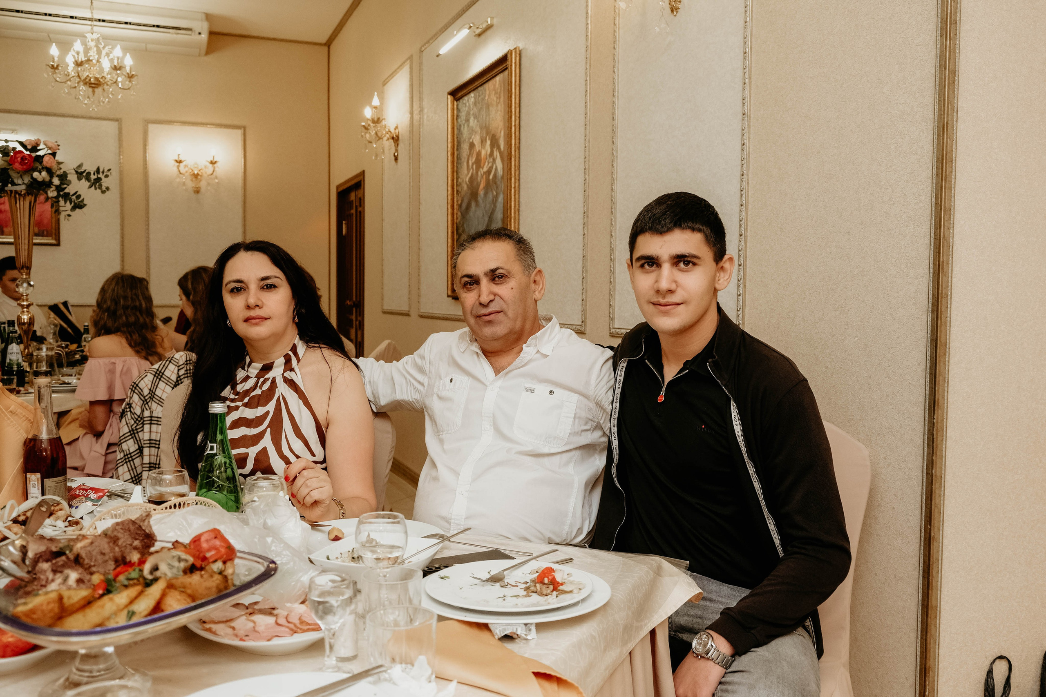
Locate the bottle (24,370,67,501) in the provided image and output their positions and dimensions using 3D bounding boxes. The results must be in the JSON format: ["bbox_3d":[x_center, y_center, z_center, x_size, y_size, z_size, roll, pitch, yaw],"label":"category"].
[{"bbox_3d":[-0.954,0.181,1.858,0.079,0.280,0.079,1,3,0],"label":"bottle"}]

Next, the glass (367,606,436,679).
[{"bbox_3d":[-0.137,0.335,1.049,0.077,0.076,0.077,1,3,0],"label":"glass"}]

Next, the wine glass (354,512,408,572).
[{"bbox_3d":[-0.193,0.294,1.278,0.072,0.128,0.072,1,3,0],"label":"wine glass"}]

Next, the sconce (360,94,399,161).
[{"bbox_3d":[-0.912,-1.393,5.894,0.230,0.410,0.360,-1,4,-22],"label":"sconce"}]

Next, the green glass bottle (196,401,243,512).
[{"bbox_3d":[-0.499,0.212,1.528,0.073,0.255,0.073,1,3,0],"label":"green glass bottle"}]

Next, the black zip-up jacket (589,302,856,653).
[{"bbox_3d":[0.335,0.232,1.600,0.510,0.620,0.390,2,4,28],"label":"black zip-up jacket"}]

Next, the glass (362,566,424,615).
[{"bbox_3d":[-0.167,0.326,1.185,0.076,0.075,0.076,1,3,0],"label":"glass"}]

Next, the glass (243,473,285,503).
[{"bbox_3d":[-0.430,0.277,1.551,0.072,0.125,0.072,1,3,0],"label":"glass"}]

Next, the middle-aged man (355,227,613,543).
[{"bbox_3d":[-0.166,0.417,1.805,0.740,1.310,0.720,2,4,20],"label":"middle-aged man"}]

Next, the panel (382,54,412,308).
[{"bbox_3d":[-0.823,-0.994,5.962,0.035,1.550,0.770,-1,4,-22],"label":"panel"}]

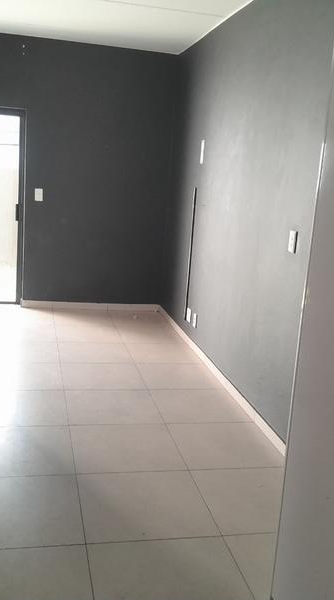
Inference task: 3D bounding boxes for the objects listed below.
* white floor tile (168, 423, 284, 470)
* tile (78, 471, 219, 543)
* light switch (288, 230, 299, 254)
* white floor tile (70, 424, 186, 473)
[{"bbox_3d":[0.342,0.856,3.564,0.588,0.012,0.600,1,12,-13],"label":"white floor tile"},{"bbox_3d":[-0.109,0.970,2.859,0.600,0.012,0.600,1,12,-13],"label":"tile"},{"bbox_3d":[0.707,-0.325,3.363,0.013,0.119,0.077,1,12,-13],"label":"light switch"},{"bbox_3d":[-0.237,0.842,3.431,0.600,0.012,0.600,1,12,-13],"label":"white floor tile"}]

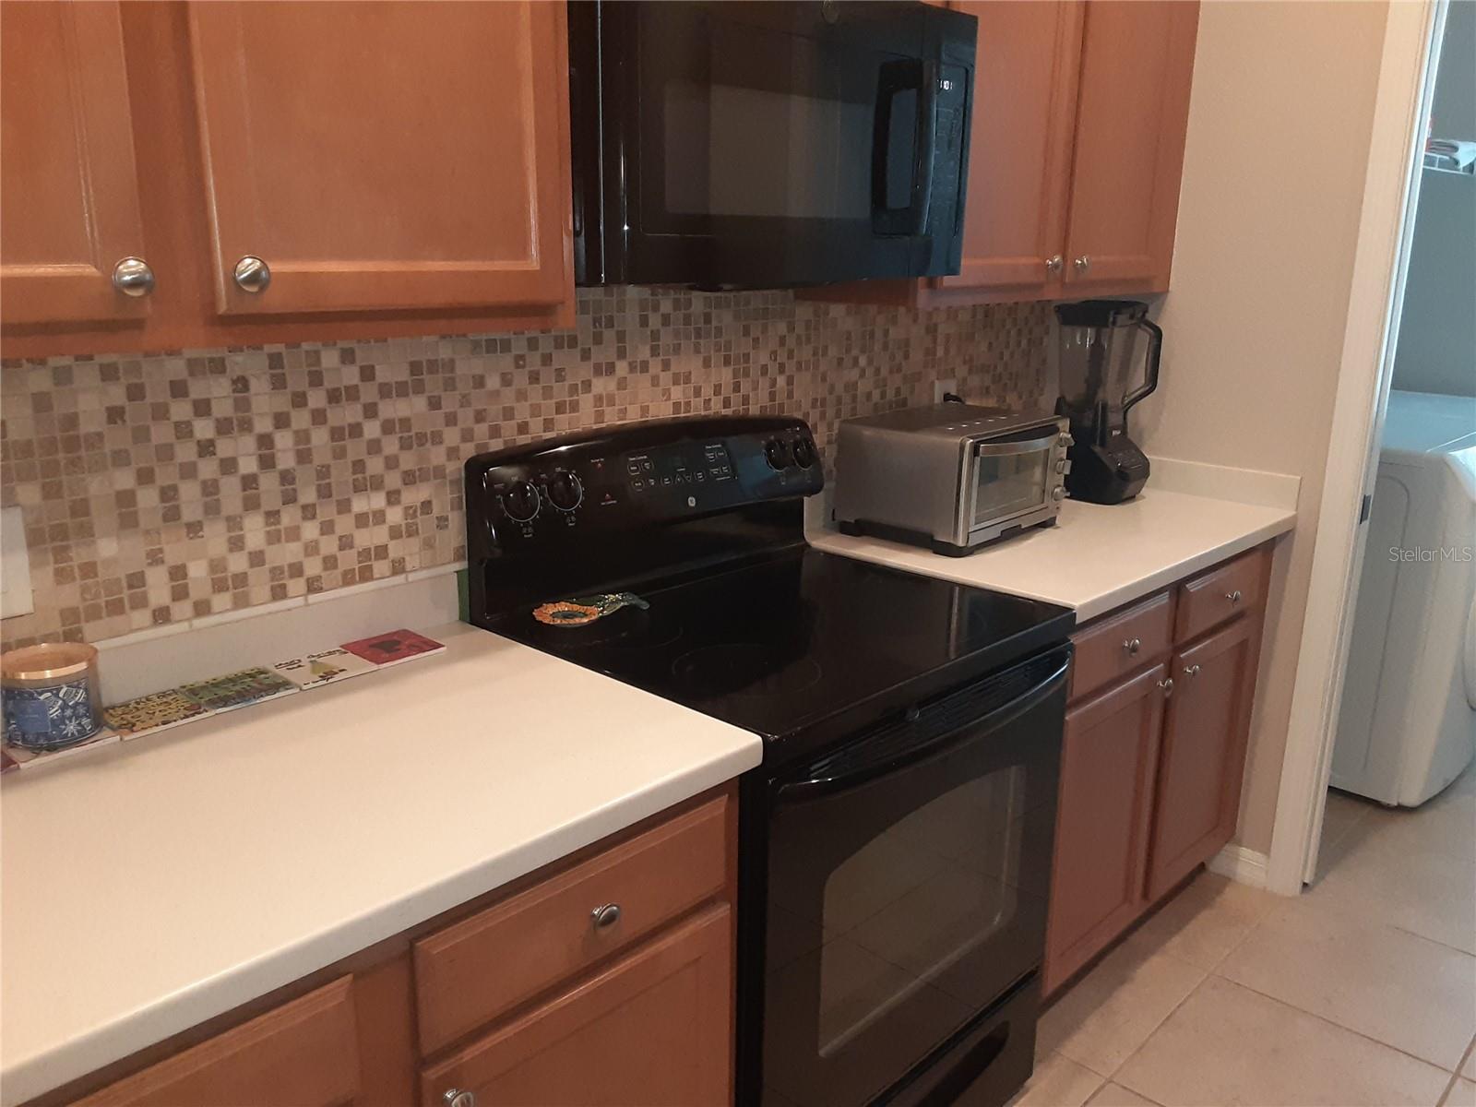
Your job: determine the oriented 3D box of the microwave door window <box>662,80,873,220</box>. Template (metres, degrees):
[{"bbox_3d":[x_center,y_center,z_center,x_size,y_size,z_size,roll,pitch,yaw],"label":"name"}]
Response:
[{"bbox_3d":[0.052,-0.543,1.579,0.018,0.160,0.414,14,20,43],"label":"microwave door window"}]

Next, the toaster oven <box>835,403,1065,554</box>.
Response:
[{"bbox_3d":[0.450,-0.158,2.351,0.329,0.233,0.374,14,20,43],"label":"toaster oven"}]

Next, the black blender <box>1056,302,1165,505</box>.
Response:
[{"bbox_3d":[0.852,-0.356,2.693,0.198,0.444,0.199,14,20,43],"label":"black blender"}]

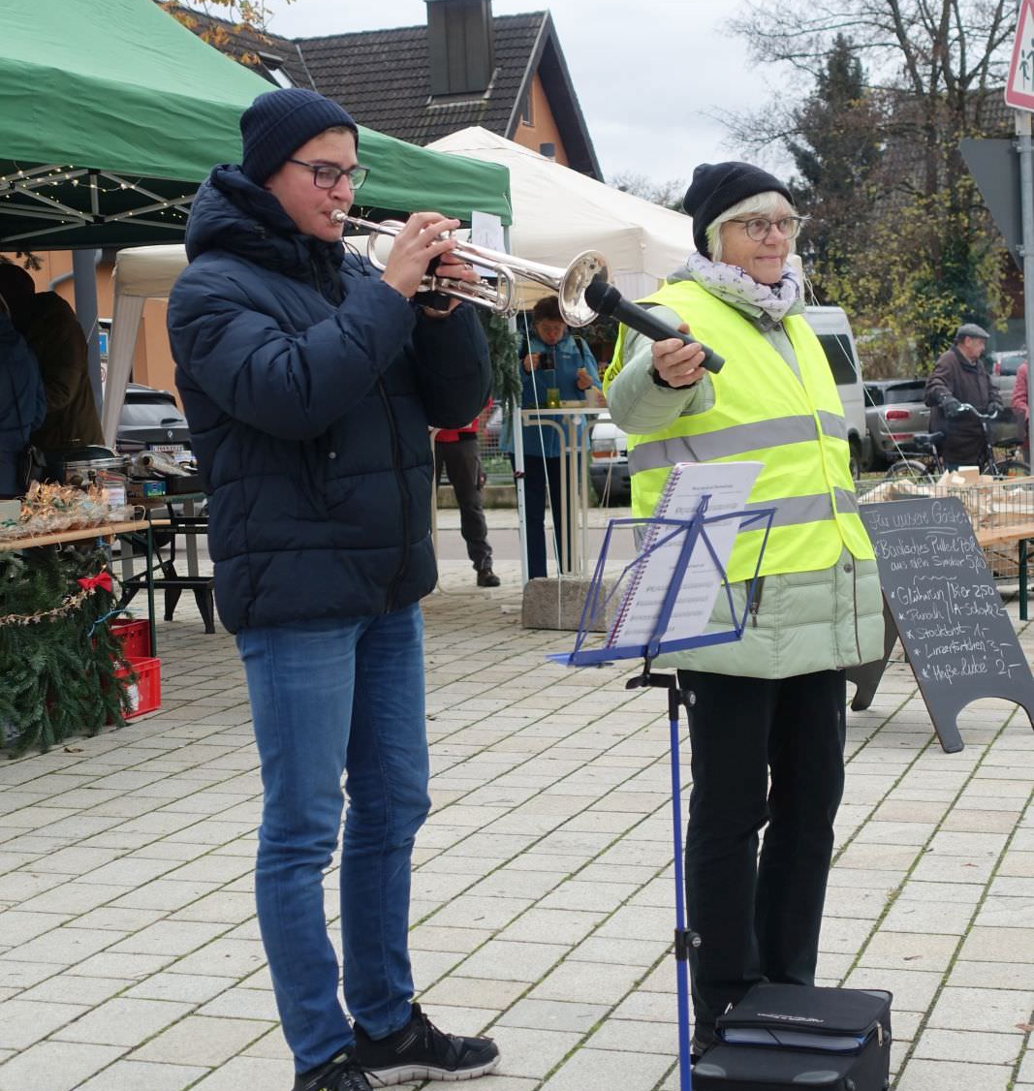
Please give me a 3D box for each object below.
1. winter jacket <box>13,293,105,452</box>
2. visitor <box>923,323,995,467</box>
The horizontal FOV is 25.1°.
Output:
[{"bbox_3d":[-2.031,-0.698,10.231,0.480,0.800,0.520,-2,4,-3],"label":"winter jacket"},{"bbox_3d":[3.261,-0.778,17.066,0.460,1.700,0.560,3,6,44],"label":"visitor"}]

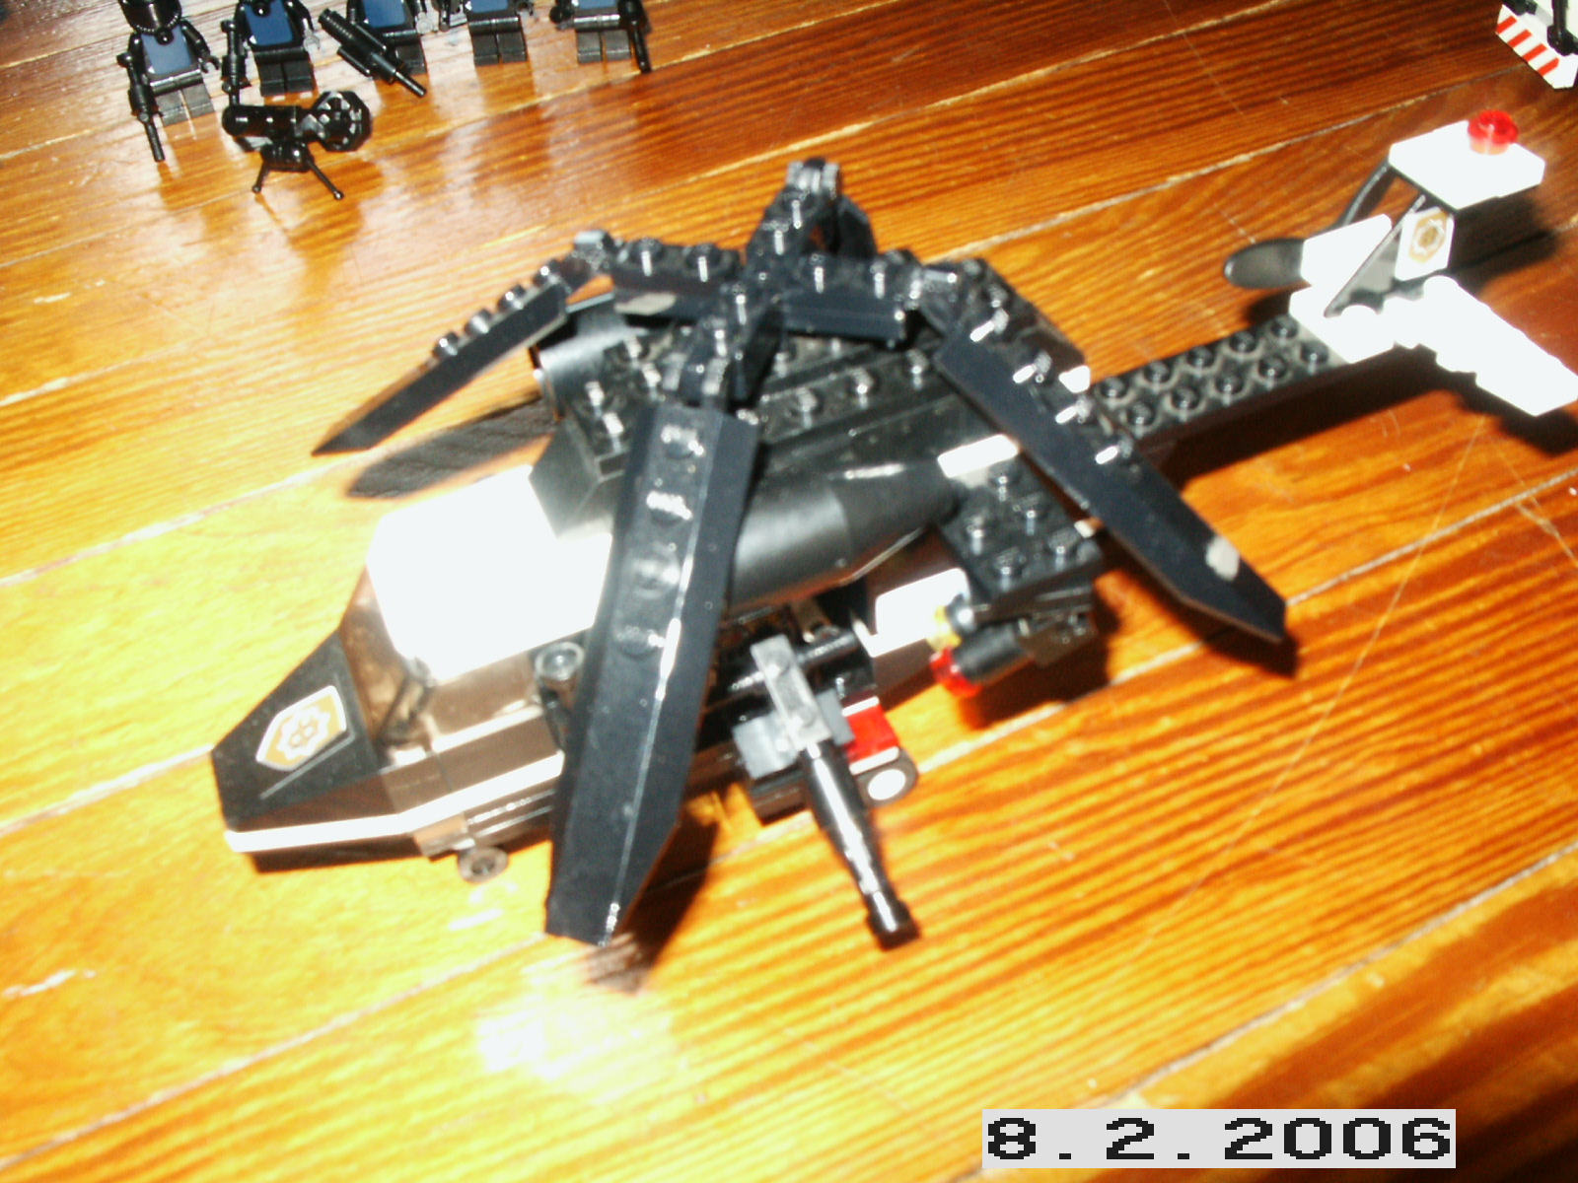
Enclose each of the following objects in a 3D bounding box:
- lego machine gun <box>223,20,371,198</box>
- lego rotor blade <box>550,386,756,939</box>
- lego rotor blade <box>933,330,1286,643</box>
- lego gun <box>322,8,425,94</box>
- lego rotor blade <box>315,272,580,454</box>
[{"bbox_3d":[-0.120,-0.114,0.394,0.038,0.025,0.021,3,44,9],"label":"lego machine gun"},{"bbox_3d":[-0.018,0.009,0.187,0.016,0.006,0.064,9,82,17],"label":"lego rotor blade"},{"bbox_3d":[0.044,-0.015,0.212,0.006,0.064,0.016,-32,23,44],"label":"lego rotor blade"},{"bbox_3d":[-0.110,-0.142,0.422,0.041,0.011,0.009,39,58,16],"label":"lego gun"},{"bbox_3d":[-0.051,-0.033,0.237,0.064,0.006,0.016,-23,29,39],"label":"lego rotor blade"}]

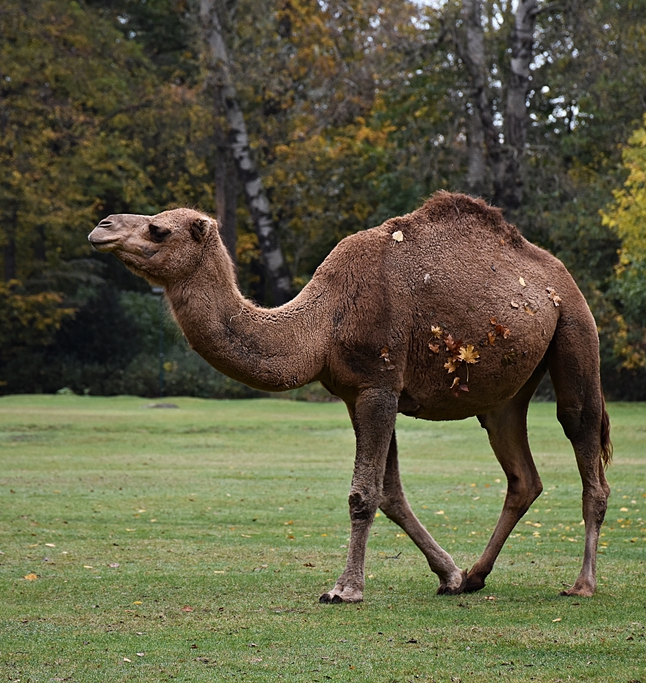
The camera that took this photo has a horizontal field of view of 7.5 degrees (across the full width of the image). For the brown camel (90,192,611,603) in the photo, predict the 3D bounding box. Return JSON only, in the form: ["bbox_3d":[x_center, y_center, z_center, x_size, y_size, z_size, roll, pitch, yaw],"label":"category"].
[{"bbox_3d":[0.136,0.280,25.000,2.620,2.050,0.700,0,1,-9],"label":"brown camel"}]

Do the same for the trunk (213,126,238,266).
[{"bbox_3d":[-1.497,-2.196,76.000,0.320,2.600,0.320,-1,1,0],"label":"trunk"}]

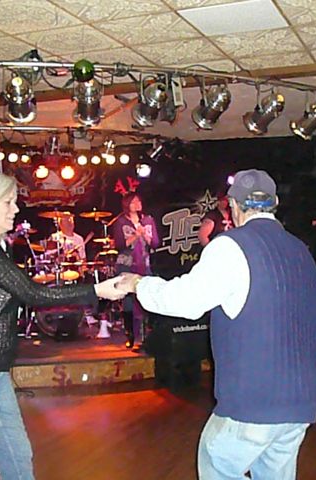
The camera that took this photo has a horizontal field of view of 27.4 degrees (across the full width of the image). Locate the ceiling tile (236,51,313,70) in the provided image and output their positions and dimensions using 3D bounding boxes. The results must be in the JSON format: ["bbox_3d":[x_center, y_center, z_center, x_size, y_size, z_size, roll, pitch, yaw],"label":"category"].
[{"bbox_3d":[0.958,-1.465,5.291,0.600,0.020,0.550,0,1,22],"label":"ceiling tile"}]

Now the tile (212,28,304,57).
[{"bbox_3d":[0.740,-1.448,4.760,0.610,0.020,0.610,0,1,22],"label":"tile"}]

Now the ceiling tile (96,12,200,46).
[{"bbox_3d":[-0.056,-1.433,4.419,0.600,0.020,0.600,0,1,22],"label":"ceiling tile"}]

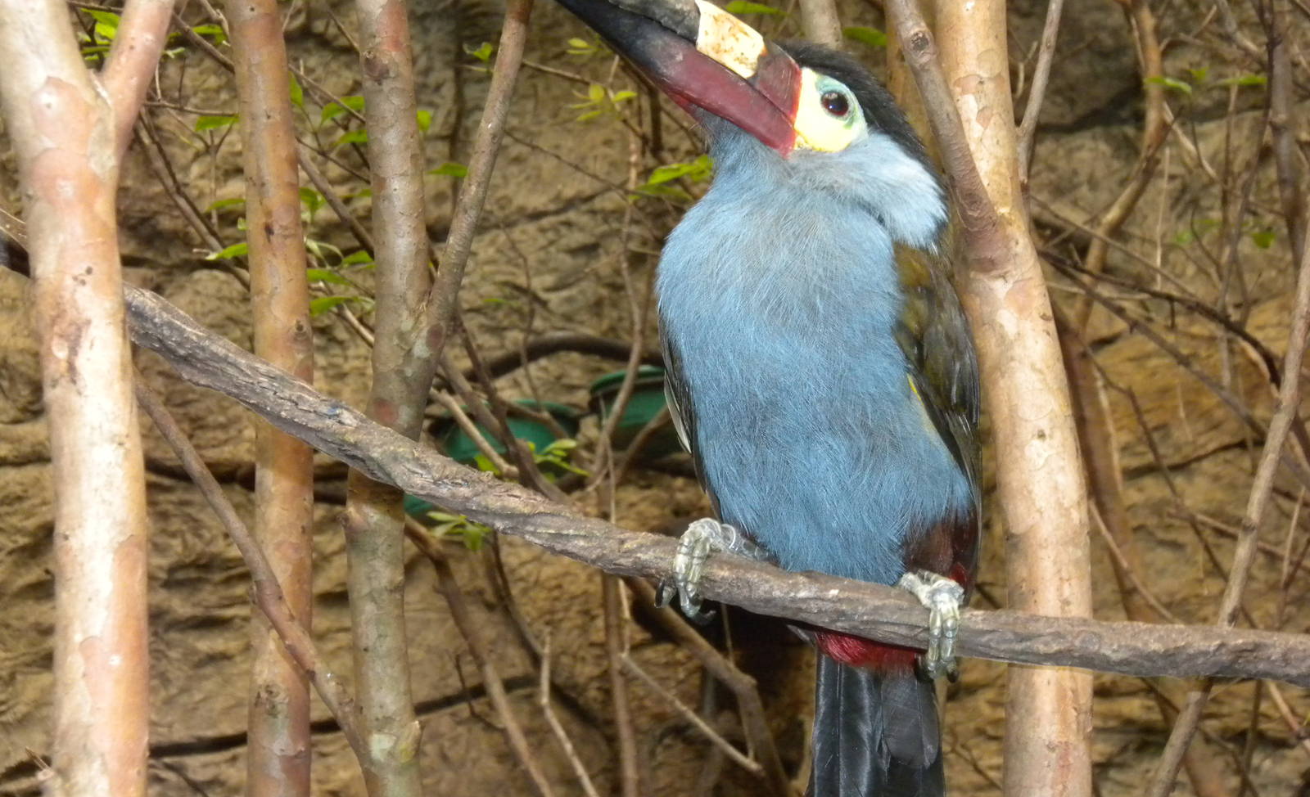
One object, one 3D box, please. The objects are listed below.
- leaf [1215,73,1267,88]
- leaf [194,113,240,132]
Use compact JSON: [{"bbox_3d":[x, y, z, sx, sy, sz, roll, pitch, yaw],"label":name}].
[{"bbox_3d":[0.355,-0.193,1.950,0.031,0.008,0.014,-3,-2,0],"label":"leaf"},{"bbox_3d":[-0.234,-0.147,1.720,0.025,0.009,0.012,-8,-2,0],"label":"leaf"}]

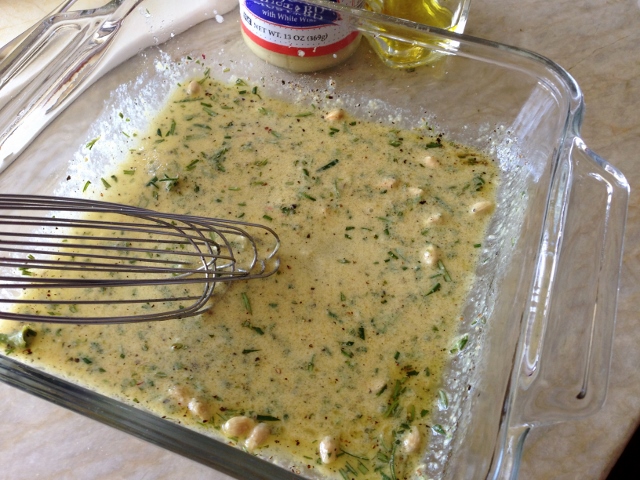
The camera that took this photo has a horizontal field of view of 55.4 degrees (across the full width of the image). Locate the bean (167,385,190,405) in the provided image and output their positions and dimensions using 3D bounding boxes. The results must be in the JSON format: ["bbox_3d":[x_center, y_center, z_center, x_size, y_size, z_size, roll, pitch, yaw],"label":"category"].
[{"bbox_3d":[-0.054,0.060,0.235,0.012,0.006,0.008,35,62,21],"label":"bean"}]

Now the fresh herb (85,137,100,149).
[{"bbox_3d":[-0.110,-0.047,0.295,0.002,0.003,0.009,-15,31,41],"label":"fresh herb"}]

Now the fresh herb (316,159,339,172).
[{"bbox_3d":[0.004,-0.037,0.306,0.013,0.002,0.003,-28,58,-18],"label":"fresh herb"}]

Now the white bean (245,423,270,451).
[{"bbox_3d":[-0.023,0.073,0.227,0.006,0.006,0.012,33,61,22],"label":"white bean"}]

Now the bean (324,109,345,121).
[{"bbox_3d":[0.008,-0.067,0.329,0.011,0.006,0.007,-14,55,-9],"label":"bean"}]

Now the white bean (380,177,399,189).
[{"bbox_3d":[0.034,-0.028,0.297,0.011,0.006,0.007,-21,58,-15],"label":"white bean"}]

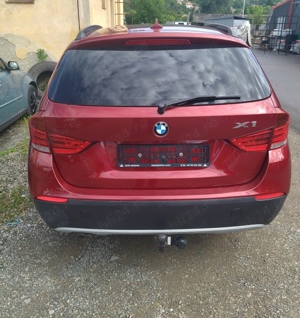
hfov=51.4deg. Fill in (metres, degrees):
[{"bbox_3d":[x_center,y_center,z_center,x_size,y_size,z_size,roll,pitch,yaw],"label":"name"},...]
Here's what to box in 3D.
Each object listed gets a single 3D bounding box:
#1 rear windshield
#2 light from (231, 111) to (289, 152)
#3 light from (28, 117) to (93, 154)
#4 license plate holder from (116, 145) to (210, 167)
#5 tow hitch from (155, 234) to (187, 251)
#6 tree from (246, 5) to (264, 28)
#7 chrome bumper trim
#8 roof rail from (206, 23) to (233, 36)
[{"bbox_3d":[0.064,-0.469,1.754,1.256,0.426,0.120,0,-16,-1],"label":"rear windshield"},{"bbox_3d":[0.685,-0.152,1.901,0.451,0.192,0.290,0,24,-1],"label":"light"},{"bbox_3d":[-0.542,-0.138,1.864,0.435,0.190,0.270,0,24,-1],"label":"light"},{"bbox_3d":[0.079,-0.019,1.780,0.530,0.135,0.030,0,16,-1],"label":"license plate holder"},{"bbox_3d":[0.123,0.498,1.871,0.190,0.100,0.140,0,24,-1],"label":"tow hitch"},{"bbox_3d":[11.790,-15.590,34.867,2.010,2.860,2.010,0,24,-1],"label":"tree"},{"bbox_3d":[0.073,0.426,1.947,1.346,0.055,0.120,0,24,-1],"label":"chrome bumper trim"},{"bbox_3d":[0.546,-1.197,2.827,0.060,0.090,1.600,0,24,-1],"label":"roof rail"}]

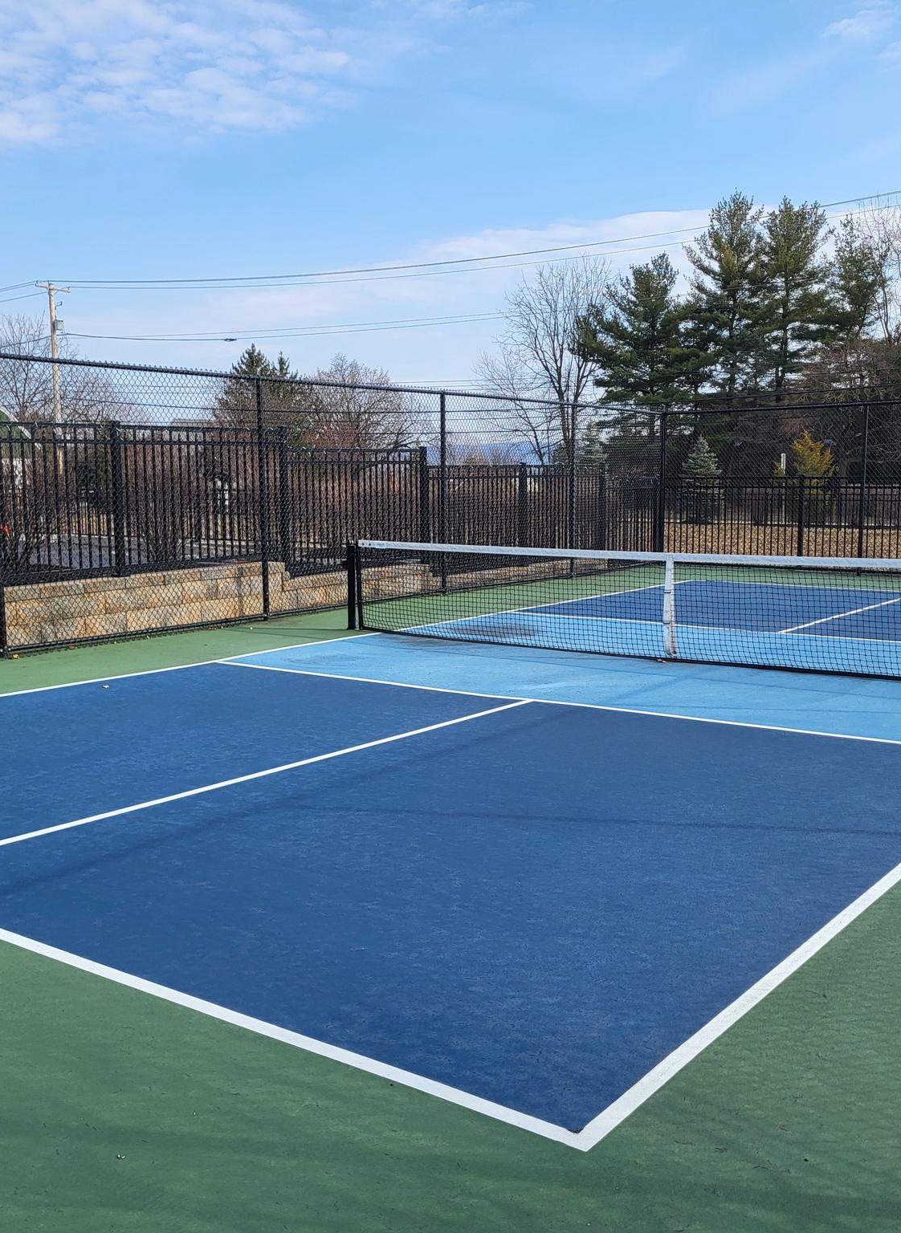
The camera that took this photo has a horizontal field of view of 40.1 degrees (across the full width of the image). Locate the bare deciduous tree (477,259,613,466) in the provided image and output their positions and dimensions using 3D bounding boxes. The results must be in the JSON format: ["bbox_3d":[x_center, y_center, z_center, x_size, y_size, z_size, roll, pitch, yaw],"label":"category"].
[{"bbox_3d":[4.369,-10.985,59.001,6.370,12.020,6.370,0,7,4],"label":"bare deciduous tree"}]

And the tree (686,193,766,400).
[{"bbox_3d":[12.076,-11.369,54.001,4.080,13.830,4.080,1,7,12],"label":"tree"}]

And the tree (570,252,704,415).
[{"bbox_3d":[8.398,-10.274,55.001,5.830,11.470,5.830,1,7,9],"label":"tree"}]

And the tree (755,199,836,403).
[{"bbox_3d":[15.096,-11.267,54.001,4.090,13.600,4.090,1,7,15],"label":"tree"}]

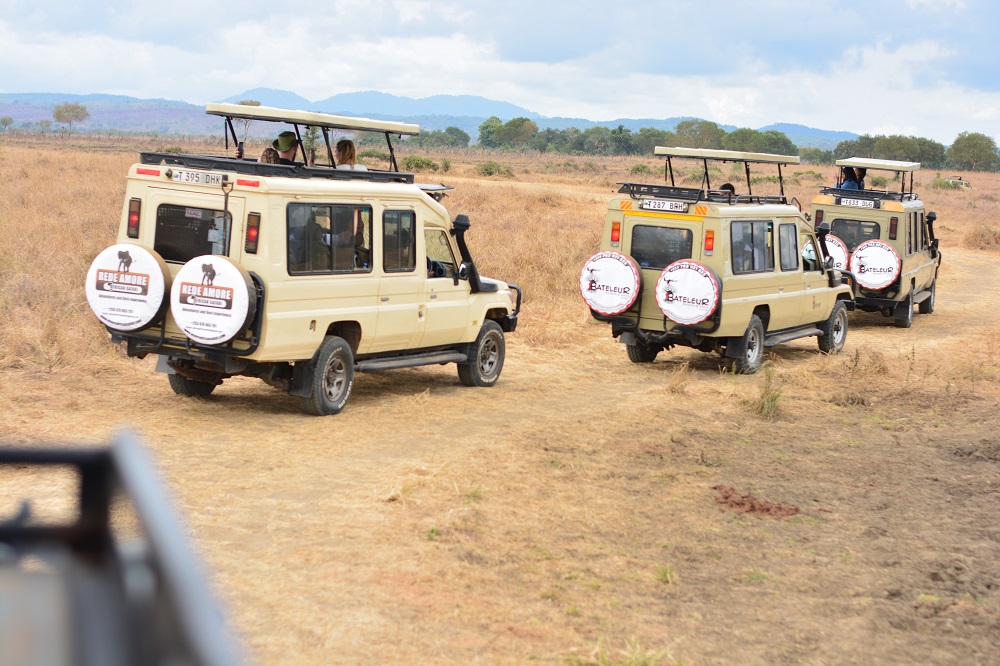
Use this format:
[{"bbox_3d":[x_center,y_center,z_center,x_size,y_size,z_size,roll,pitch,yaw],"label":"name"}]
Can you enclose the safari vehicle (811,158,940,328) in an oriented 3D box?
[{"bbox_3d":[6.452,-1.615,35.664,1.900,2.700,6.080,7,6,17],"label":"safari vehicle"}]

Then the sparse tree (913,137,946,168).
[{"bbox_3d":[88.581,-37.167,430.000,7.227,6.814,6.866,4,6,0],"label":"sparse tree"}]

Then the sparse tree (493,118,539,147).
[{"bbox_3d":[3.457,-43.217,450.000,9.724,7.131,9.238,4,6,0],"label":"sparse tree"}]

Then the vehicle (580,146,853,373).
[{"bbox_3d":[3.189,-1.026,27.666,1.900,2.780,6.070,7,7,26],"label":"vehicle"}]

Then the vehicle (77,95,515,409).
[{"bbox_3d":[-1.647,-0.776,21.297,1.900,2.850,6.300,8,6,23],"label":"vehicle"}]

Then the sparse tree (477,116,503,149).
[{"bbox_3d":[-2.161,-43.217,450.000,5.834,7.131,5.543,4,6,0],"label":"sparse tree"}]

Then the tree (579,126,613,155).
[{"bbox_3d":[20.636,-41.489,450.000,7.347,6.267,6.980,4,6,0],"label":"tree"}]

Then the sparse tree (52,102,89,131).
[{"bbox_3d":[-92.809,-46.242,450.000,7.779,7.131,7.390,4,6,0],"label":"sparse tree"}]

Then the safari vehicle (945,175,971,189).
[{"bbox_3d":[75.265,-24.384,340.000,5.600,2.650,1.900,2,6,-22],"label":"safari vehicle"}]

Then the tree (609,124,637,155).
[{"bbox_3d":[26.579,-41.705,450.000,6.267,6.699,5.953,4,6,0],"label":"tree"}]

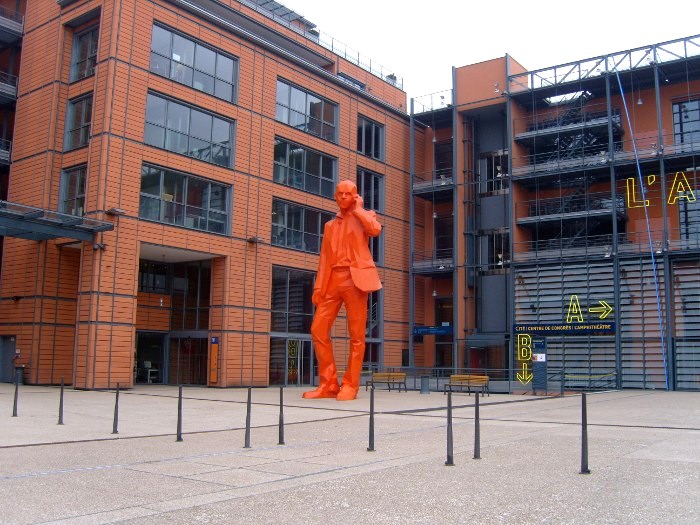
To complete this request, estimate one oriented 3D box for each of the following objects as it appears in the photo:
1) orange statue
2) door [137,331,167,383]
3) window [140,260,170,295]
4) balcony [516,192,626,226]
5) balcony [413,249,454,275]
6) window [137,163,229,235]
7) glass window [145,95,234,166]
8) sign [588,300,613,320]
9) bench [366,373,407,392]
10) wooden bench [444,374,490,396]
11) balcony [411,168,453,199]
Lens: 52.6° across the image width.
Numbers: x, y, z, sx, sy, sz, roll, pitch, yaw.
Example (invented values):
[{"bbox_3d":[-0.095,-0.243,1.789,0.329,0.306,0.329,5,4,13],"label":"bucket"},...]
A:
[{"bbox_3d":[-0.266,0.920,26.858,2.550,8.170,2.100,-2,-8,20],"label":"orange statue"},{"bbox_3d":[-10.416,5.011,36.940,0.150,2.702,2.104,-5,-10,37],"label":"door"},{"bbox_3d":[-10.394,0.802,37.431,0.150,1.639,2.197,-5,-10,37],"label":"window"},{"bbox_3d":[13.454,-3.133,43.480,5.991,1.334,2.000,-5,-10,37],"label":"balcony"},{"bbox_3d":[5.590,-0.143,47.423,3.183,1.217,0.120,-5,-10,37],"label":"balcony"},{"bbox_3d":[-7.851,-2.946,34.174,0.250,2.655,5.523,-5,-10,37],"label":"window"},{"bbox_3d":[-7.740,-6.381,34.697,0.250,2.621,5.581,-5,-10,37],"label":"glass window"},{"bbox_3d":[14.182,2.685,39.987,1.310,1.015,0.100,-5,-10,37],"label":"sign"},{"bbox_3d":[1.727,5.695,33.655,1.900,0.860,0.620,-5,-10,37],"label":"bench"},{"bbox_3d":[5.087,5.361,30.755,1.900,0.860,0.620,-5,-10,37],"label":"wooden bench"},{"bbox_3d":[6.317,-5.374,48.992,3.234,1.361,2.200,-5,-10,37],"label":"balcony"}]

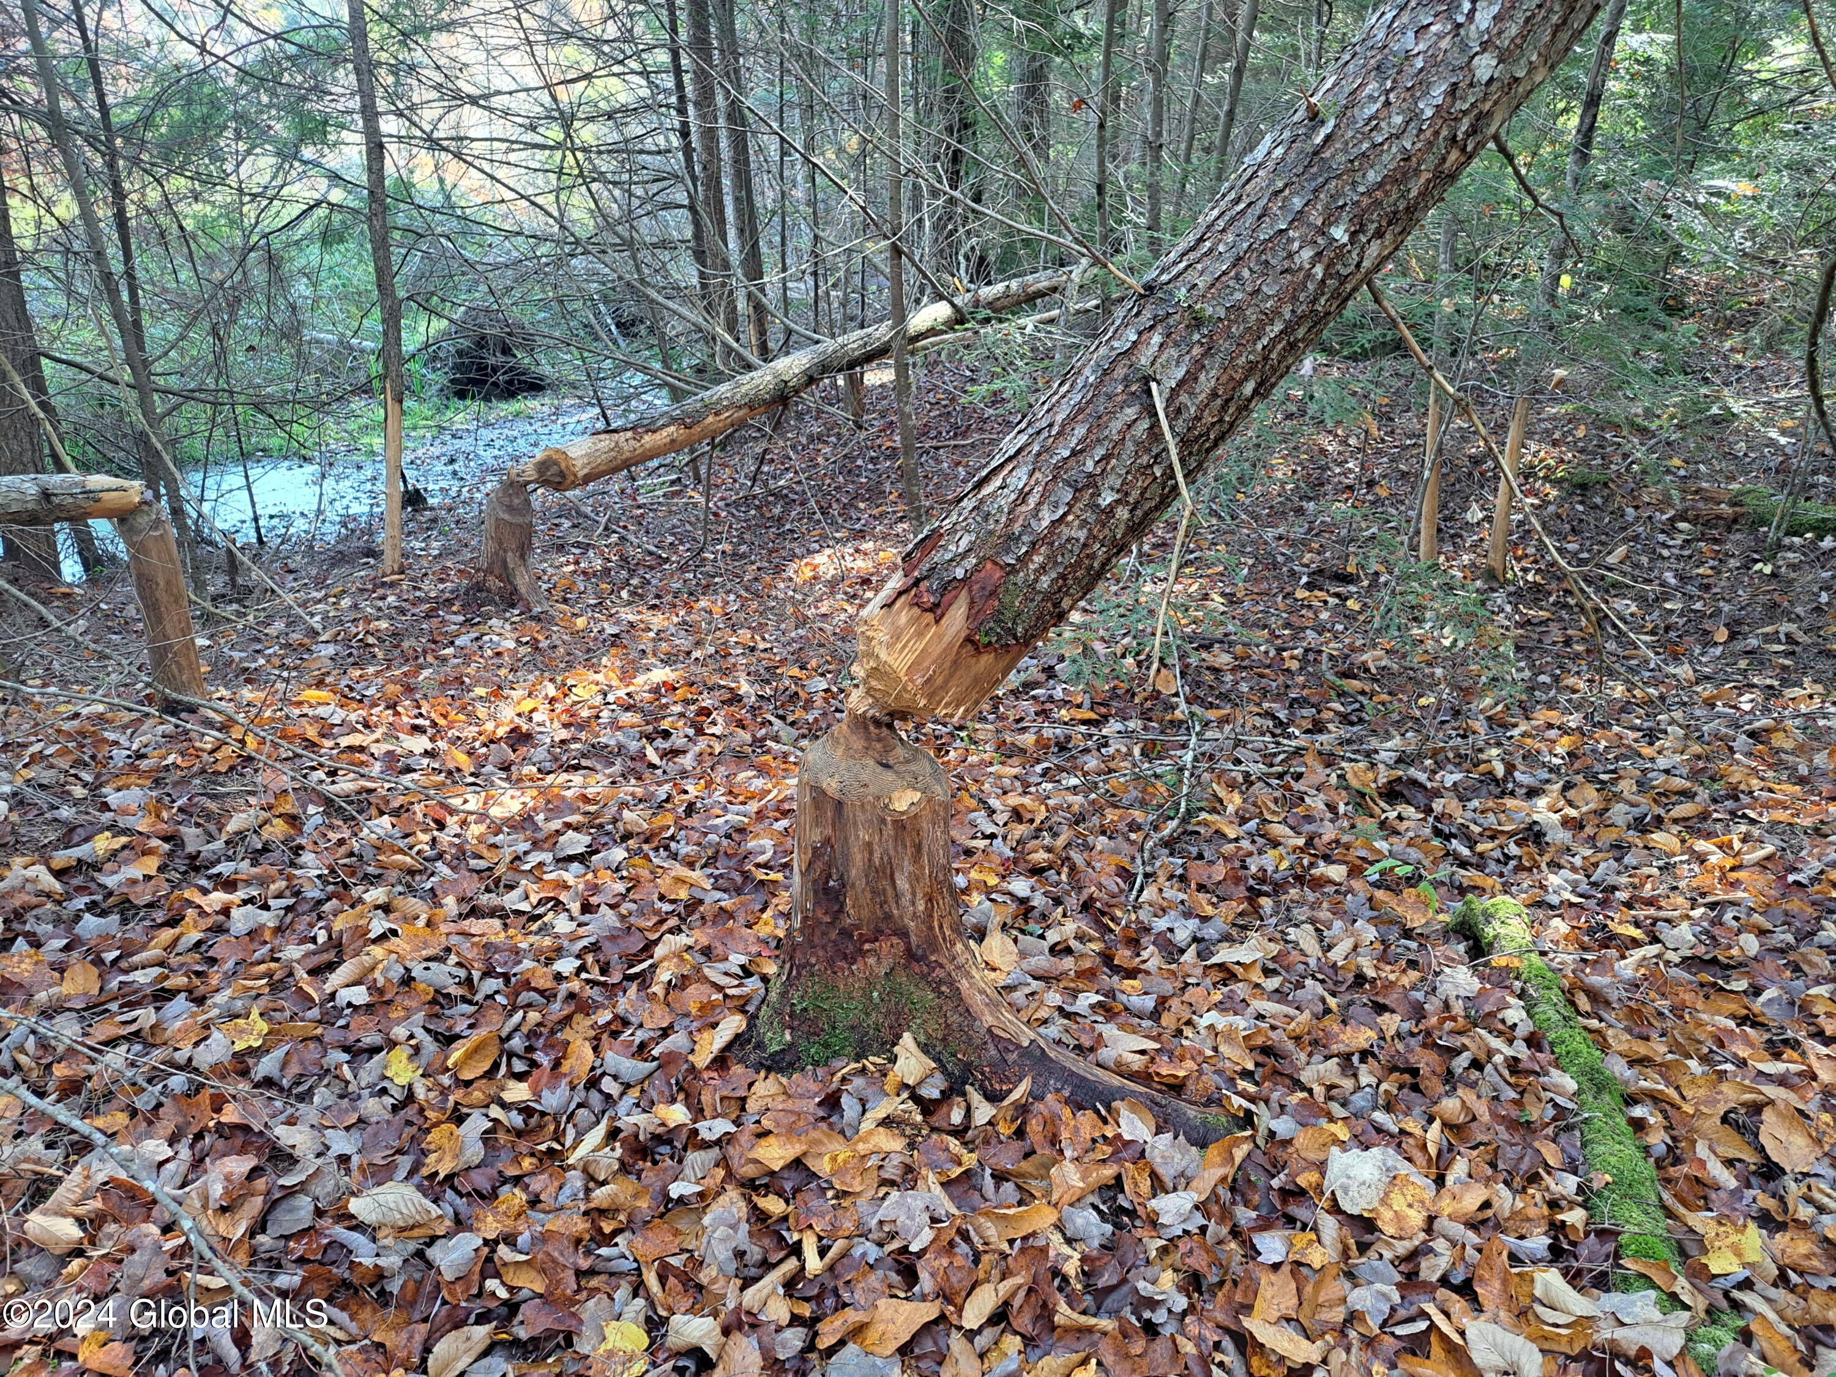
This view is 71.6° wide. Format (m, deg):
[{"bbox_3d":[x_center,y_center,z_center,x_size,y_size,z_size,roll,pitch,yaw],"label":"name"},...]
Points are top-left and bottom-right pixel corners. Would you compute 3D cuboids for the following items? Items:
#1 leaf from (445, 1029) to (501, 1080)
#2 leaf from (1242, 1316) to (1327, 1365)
[{"bbox_3d":[-0.776,0.647,2.233,0.094,0.035,0.080,-10,44,-24],"label":"leaf"},{"bbox_3d":[0.462,0.831,1.624,0.108,0.030,0.040,17,38,33],"label":"leaf"}]

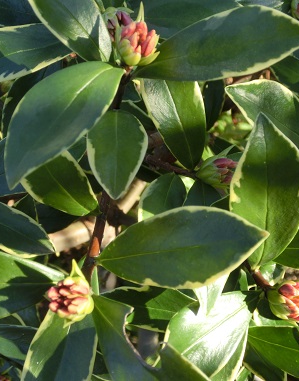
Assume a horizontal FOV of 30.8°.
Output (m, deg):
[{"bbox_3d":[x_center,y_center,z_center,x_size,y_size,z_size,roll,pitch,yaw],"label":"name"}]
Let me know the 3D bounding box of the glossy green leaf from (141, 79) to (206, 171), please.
[{"bbox_3d":[0.016,-0.044,0.335,0.035,0.010,0.076,-16,69,-13],"label":"glossy green leaf"}]

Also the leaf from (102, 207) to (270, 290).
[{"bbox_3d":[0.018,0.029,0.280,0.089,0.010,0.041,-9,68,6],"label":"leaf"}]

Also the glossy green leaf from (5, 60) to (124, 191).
[{"bbox_3d":[-0.047,-0.036,0.300,0.041,0.016,0.092,40,75,14],"label":"glossy green leaf"}]

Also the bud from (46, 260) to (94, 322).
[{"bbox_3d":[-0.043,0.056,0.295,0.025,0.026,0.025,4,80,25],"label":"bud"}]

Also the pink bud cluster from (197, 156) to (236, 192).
[{"bbox_3d":[0.041,-0.009,0.330,0.026,0.021,0.021,3,2,30],"label":"pink bud cluster"}]

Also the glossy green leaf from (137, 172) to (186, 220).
[{"bbox_3d":[0.009,0.011,0.395,0.034,0.012,0.058,19,84,12],"label":"glossy green leaf"}]

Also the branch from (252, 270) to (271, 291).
[{"bbox_3d":[0.060,0.048,0.290,0.005,0.005,0.014,-14,51,-37],"label":"branch"}]

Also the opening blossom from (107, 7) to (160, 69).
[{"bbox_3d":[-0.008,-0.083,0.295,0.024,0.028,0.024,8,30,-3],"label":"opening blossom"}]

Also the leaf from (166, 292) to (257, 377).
[{"bbox_3d":[0.039,0.098,0.360,0.073,0.014,0.046,-39,68,-6],"label":"leaf"}]

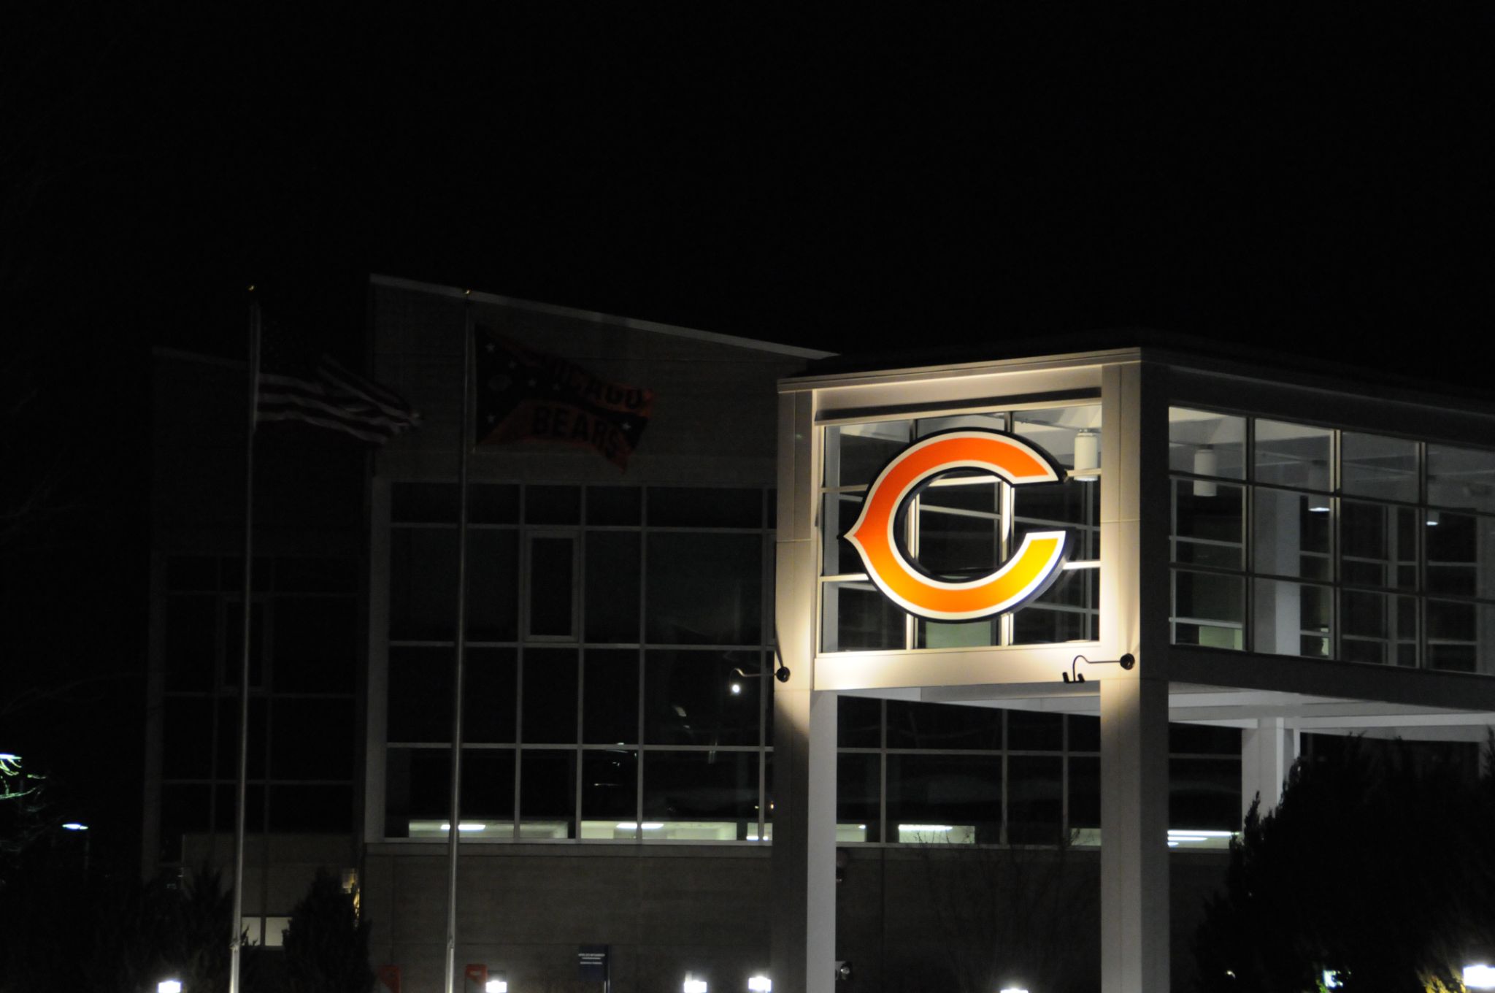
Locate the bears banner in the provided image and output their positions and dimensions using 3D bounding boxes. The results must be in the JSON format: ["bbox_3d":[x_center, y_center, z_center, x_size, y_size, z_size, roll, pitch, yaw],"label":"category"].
[{"bbox_3d":[-2.318,-1.266,71.000,2.300,1.820,0.400,1,-6,-1],"label":"bears banner"}]

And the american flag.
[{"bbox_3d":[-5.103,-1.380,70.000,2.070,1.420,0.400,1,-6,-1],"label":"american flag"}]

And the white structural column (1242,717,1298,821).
[{"bbox_3d":[7.771,5.806,82.950,0.630,5.030,0.630,-4,-8,42],"label":"white structural column"}]

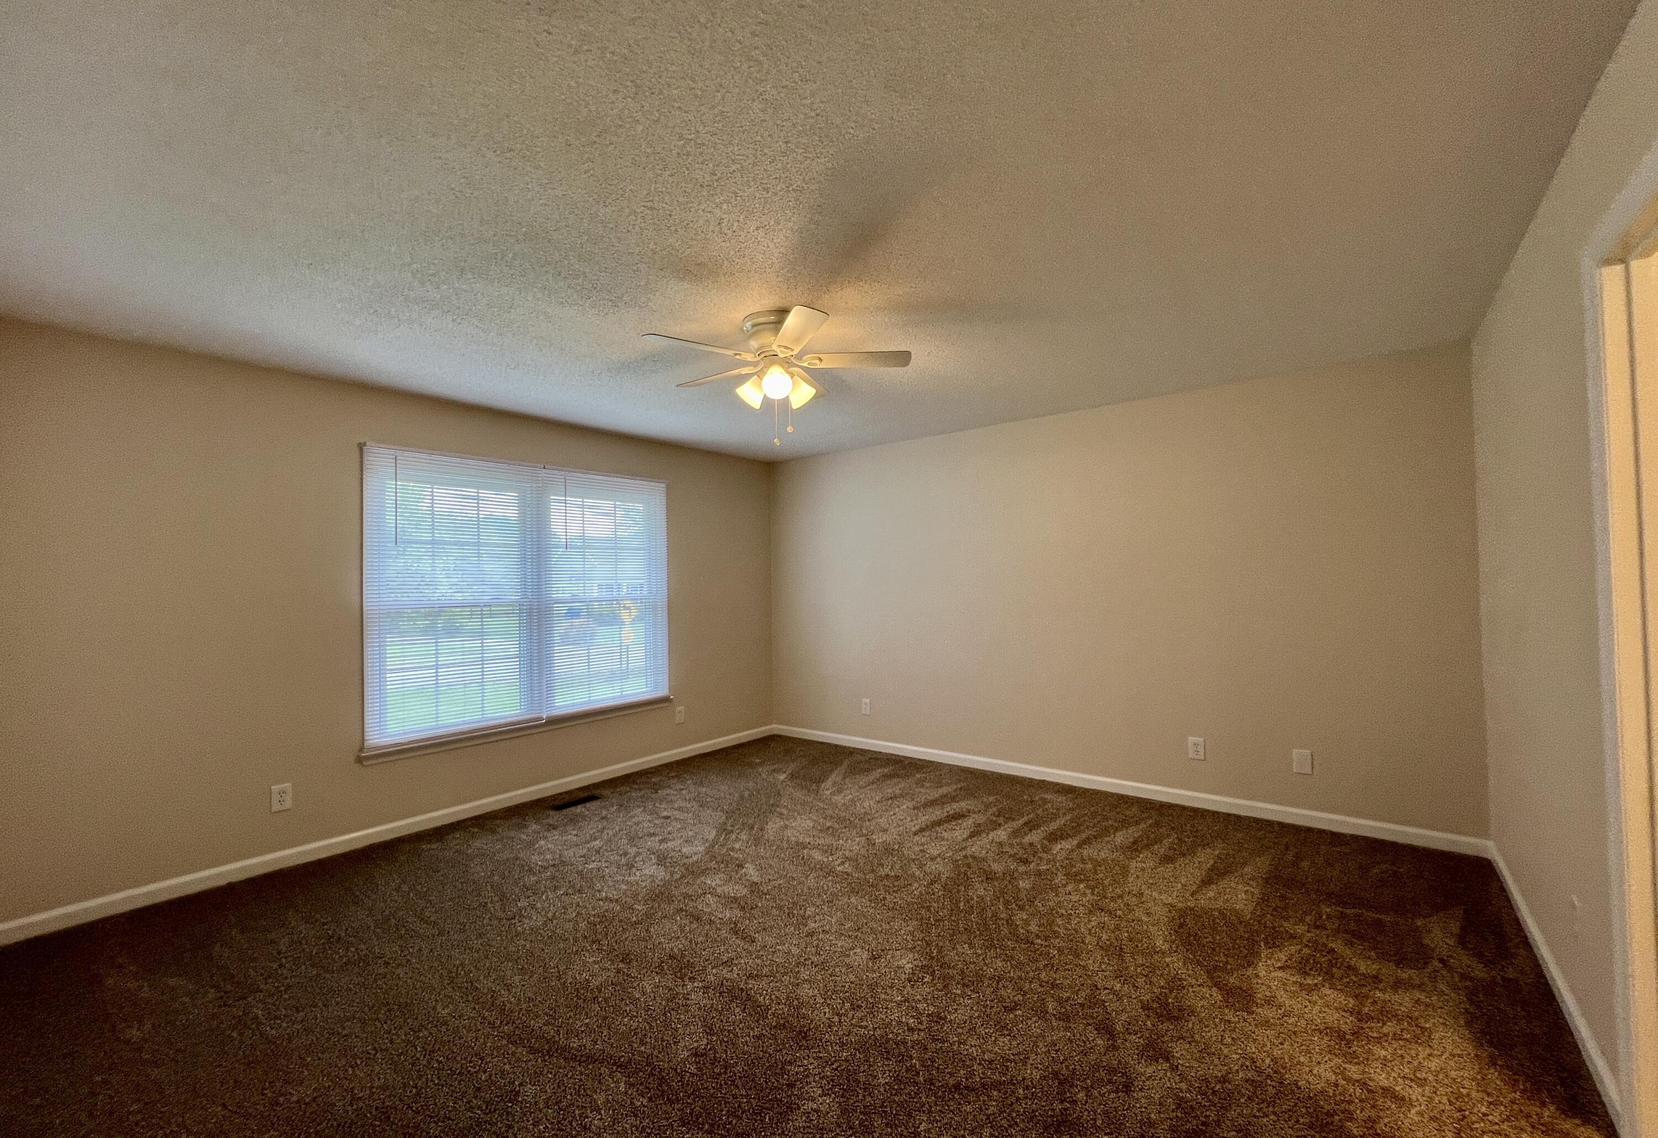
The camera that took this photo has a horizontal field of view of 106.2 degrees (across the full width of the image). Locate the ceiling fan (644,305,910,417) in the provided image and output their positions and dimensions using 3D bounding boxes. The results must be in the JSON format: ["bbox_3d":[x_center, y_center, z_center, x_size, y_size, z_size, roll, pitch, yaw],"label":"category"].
[{"bbox_3d":[-0.221,-0.810,2.530,1.080,0.390,1.070,-1,-2,-19],"label":"ceiling fan"}]

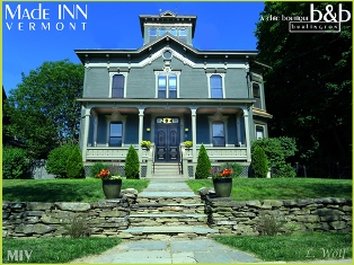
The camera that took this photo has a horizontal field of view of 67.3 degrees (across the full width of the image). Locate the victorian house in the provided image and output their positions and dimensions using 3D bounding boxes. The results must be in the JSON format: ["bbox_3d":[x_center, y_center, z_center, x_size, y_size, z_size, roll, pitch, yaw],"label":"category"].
[{"bbox_3d":[0.148,-2.853,22.178,14.000,13.800,11.800,0,-12,0],"label":"victorian house"}]

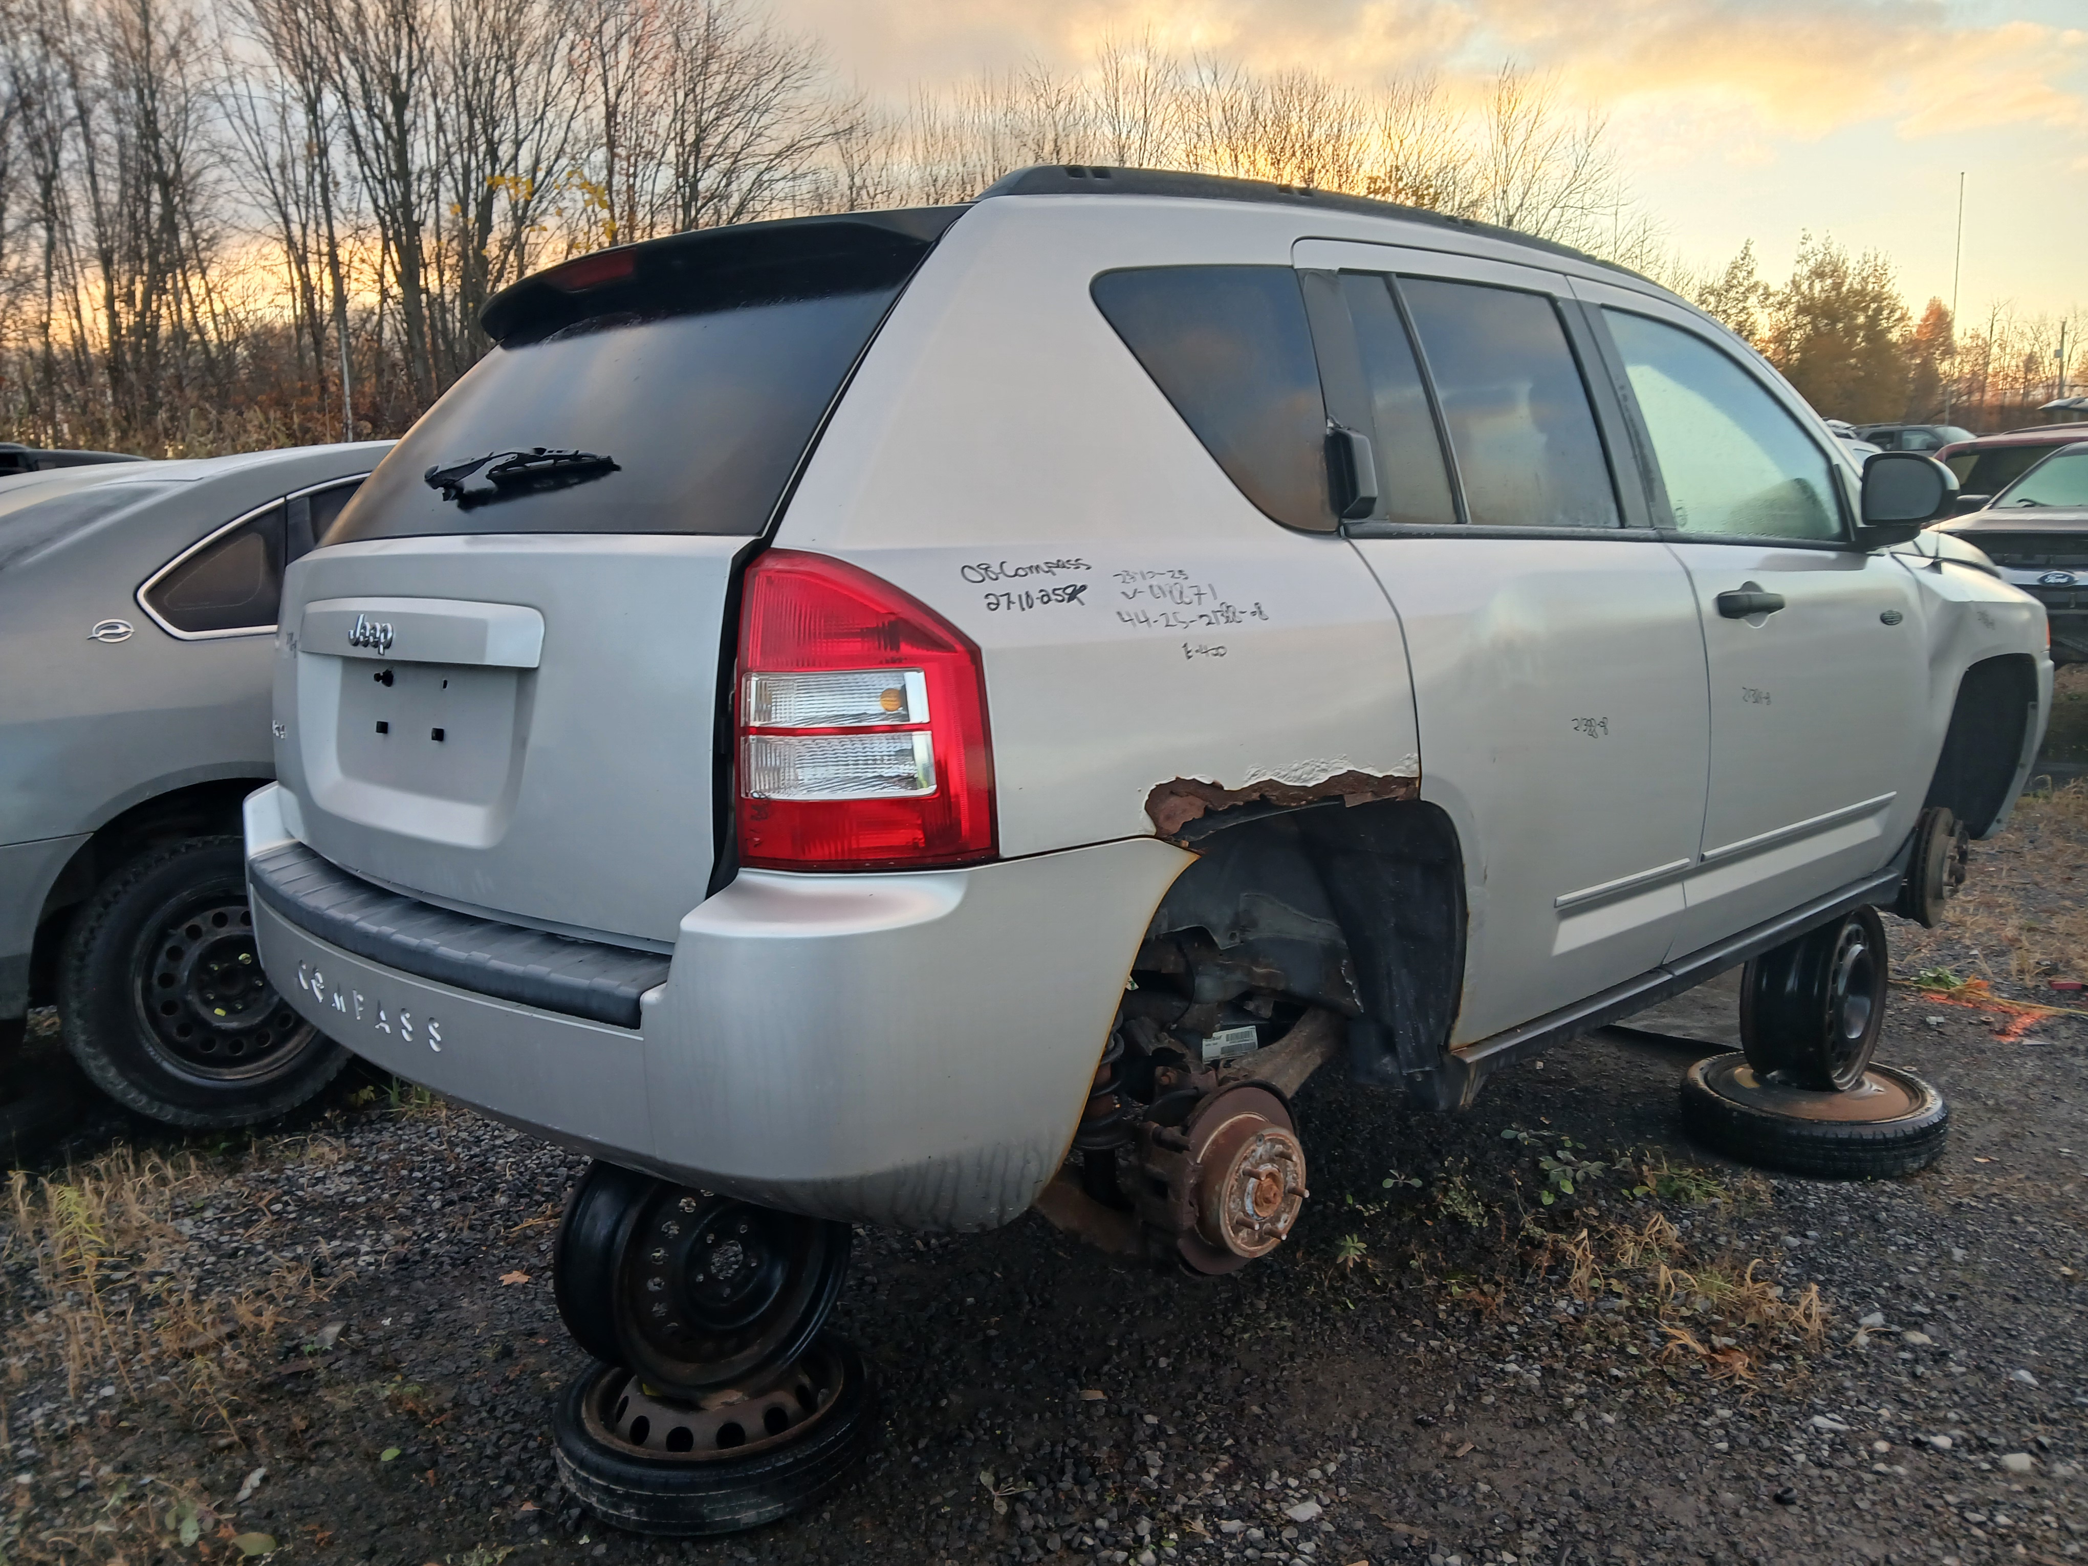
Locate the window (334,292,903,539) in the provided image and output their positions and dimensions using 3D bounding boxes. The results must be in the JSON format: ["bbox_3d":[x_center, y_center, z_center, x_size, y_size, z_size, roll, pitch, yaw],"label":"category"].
[{"bbox_3d":[-0.672,-0.515,2.198,1.340,0.430,0.100,9,-28,47],"label":"window"}]

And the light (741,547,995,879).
[{"bbox_3d":[-0.205,-0.079,1.681,0.250,0.355,0.215,-10,13,-41],"label":"light"}]

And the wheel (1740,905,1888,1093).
[{"bbox_3d":[1.760,0.474,3.582,0.185,0.415,0.415,6,13,44],"label":"wheel"}]

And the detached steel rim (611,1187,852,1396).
[{"bbox_3d":[-0.540,0.755,2.541,0.410,0.410,0.185,-9,13,-38],"label":"detached steel rim"}]

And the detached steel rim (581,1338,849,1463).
[{"bbox_3d":[-0.533,1.042,2.555,0.415,0.130,0.415,-1,8,0],"label":"detached steel rim"}]

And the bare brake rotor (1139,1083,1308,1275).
[{"bbox_3d":[0.281,0.558,2.179,0.265,0.265,0.080,-10,10,-40],"label":"bare brake rotor"}]

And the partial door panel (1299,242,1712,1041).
[{"bbox_3d":[0.734,-0.218,2.510,0.950,1.240,0.250,-9,12,-41],"label":"partial door panel"}]

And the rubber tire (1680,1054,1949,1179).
[{"bbox_3d":[1.725,0.728,3.520,0.560,0.125,0.560,-12,13,-41],"label":"rubber tire"}]

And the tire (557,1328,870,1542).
[{"bbox_3d":[-0.533,1.036,2.555,0.530,0.120,0.530,-1,8,0],"label":"tire"}]

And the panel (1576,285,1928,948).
[{"bbox_3d":[1.442,-0.335,3.140,1.210,1.230,0.250,-9,12,-41],"label":"panel"}]

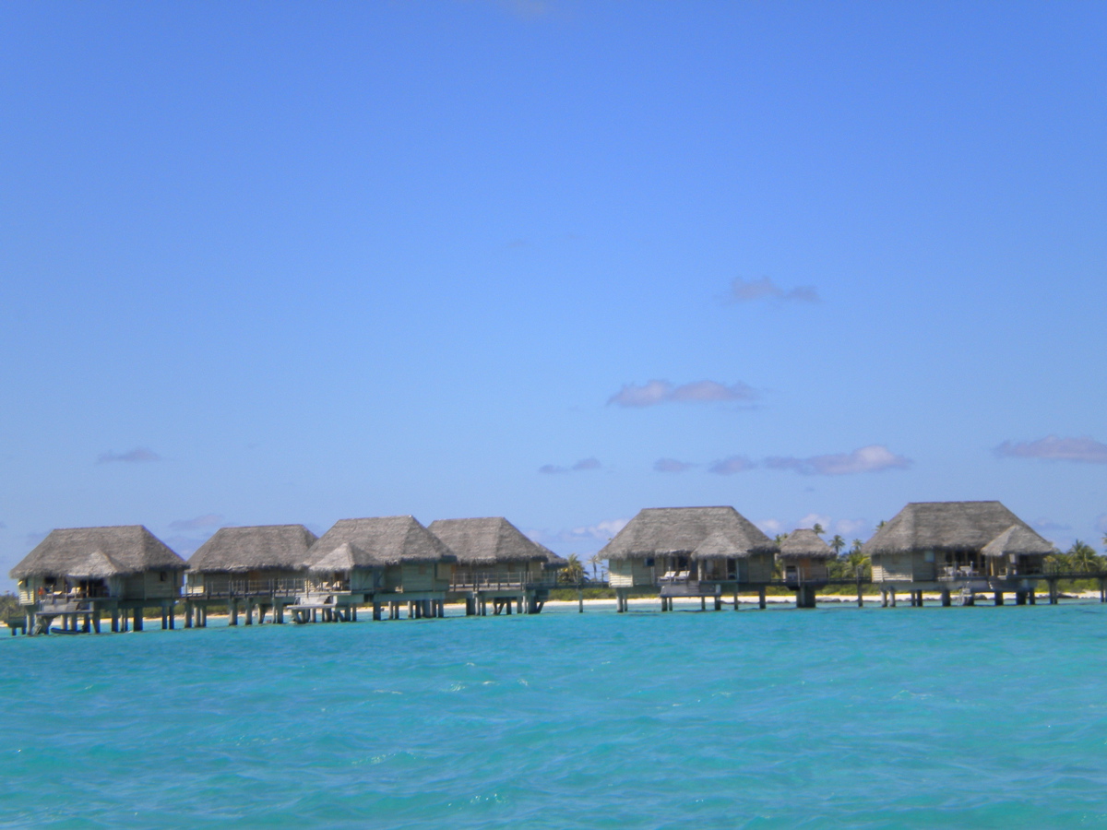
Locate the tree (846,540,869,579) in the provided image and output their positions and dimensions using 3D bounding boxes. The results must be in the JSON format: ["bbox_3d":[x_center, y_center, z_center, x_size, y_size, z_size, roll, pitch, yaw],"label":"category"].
[{"bbox_3d":[33.169,16.056,335.000,2.800,4.700,2.800,-2,-3,0],"label":"tree"}]

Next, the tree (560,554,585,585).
[{"bbox_3d":[2.051,16.553,325.000,3.100,4.100,3.100,-2,-3,0],"label":"tree"}]

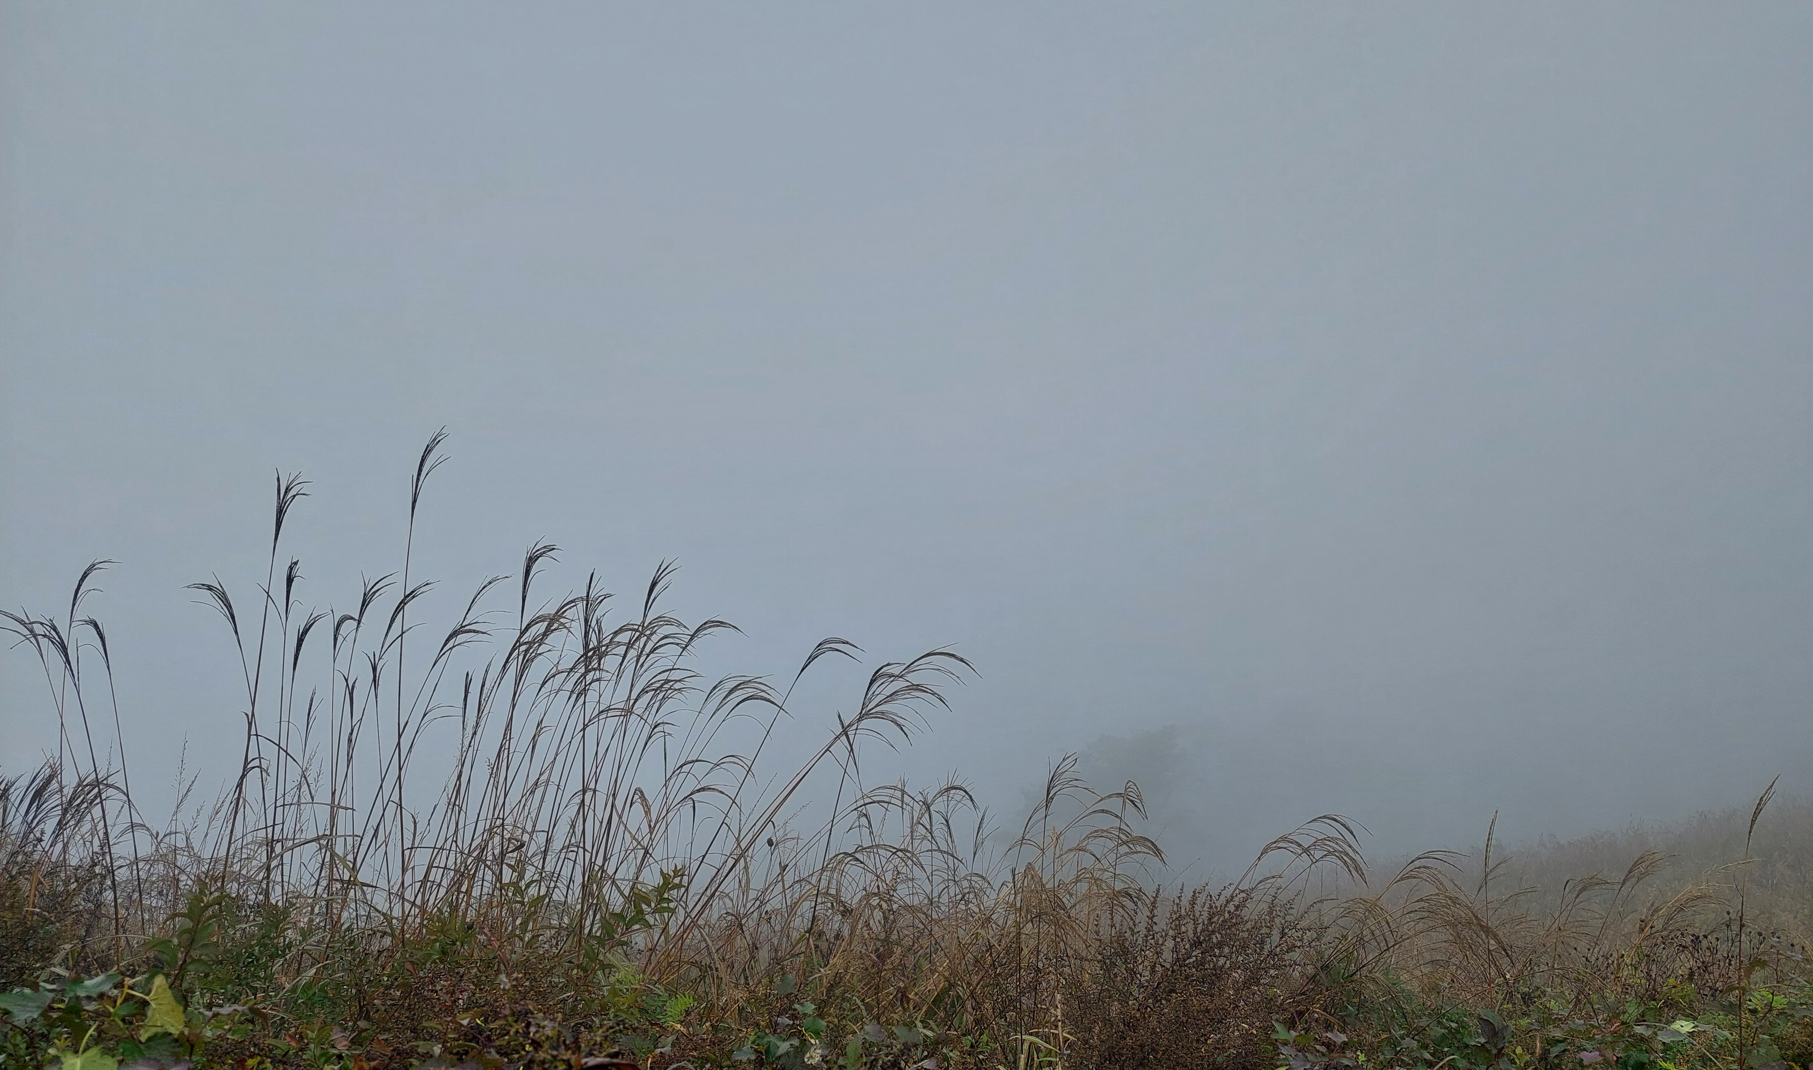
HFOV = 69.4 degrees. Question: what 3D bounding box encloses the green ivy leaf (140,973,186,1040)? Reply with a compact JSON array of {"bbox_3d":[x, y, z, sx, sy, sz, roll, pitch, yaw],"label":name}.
[{"bbox_3d":[-1.136,0.721,2.000,0.072,0.098,0.040,3,-8,-18],"label":"green ivy leaf"}]

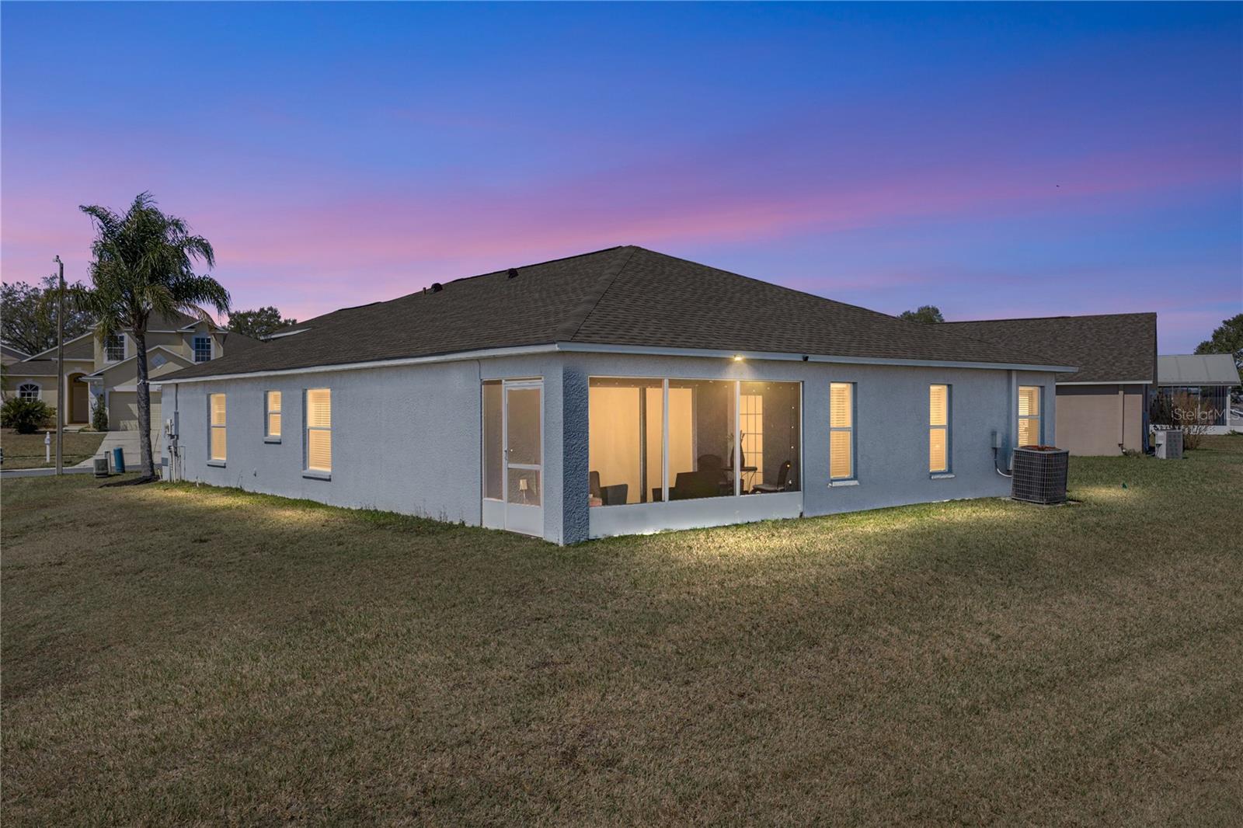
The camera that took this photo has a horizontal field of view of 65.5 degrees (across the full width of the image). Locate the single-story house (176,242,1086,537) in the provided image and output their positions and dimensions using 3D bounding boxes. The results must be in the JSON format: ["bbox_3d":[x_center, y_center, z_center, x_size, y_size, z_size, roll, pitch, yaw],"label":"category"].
[{"bbox_3d":[-2.513,-0.998,24.363,12.980,5.350,21.780,0,0,-39],"label":"single-story house"}]

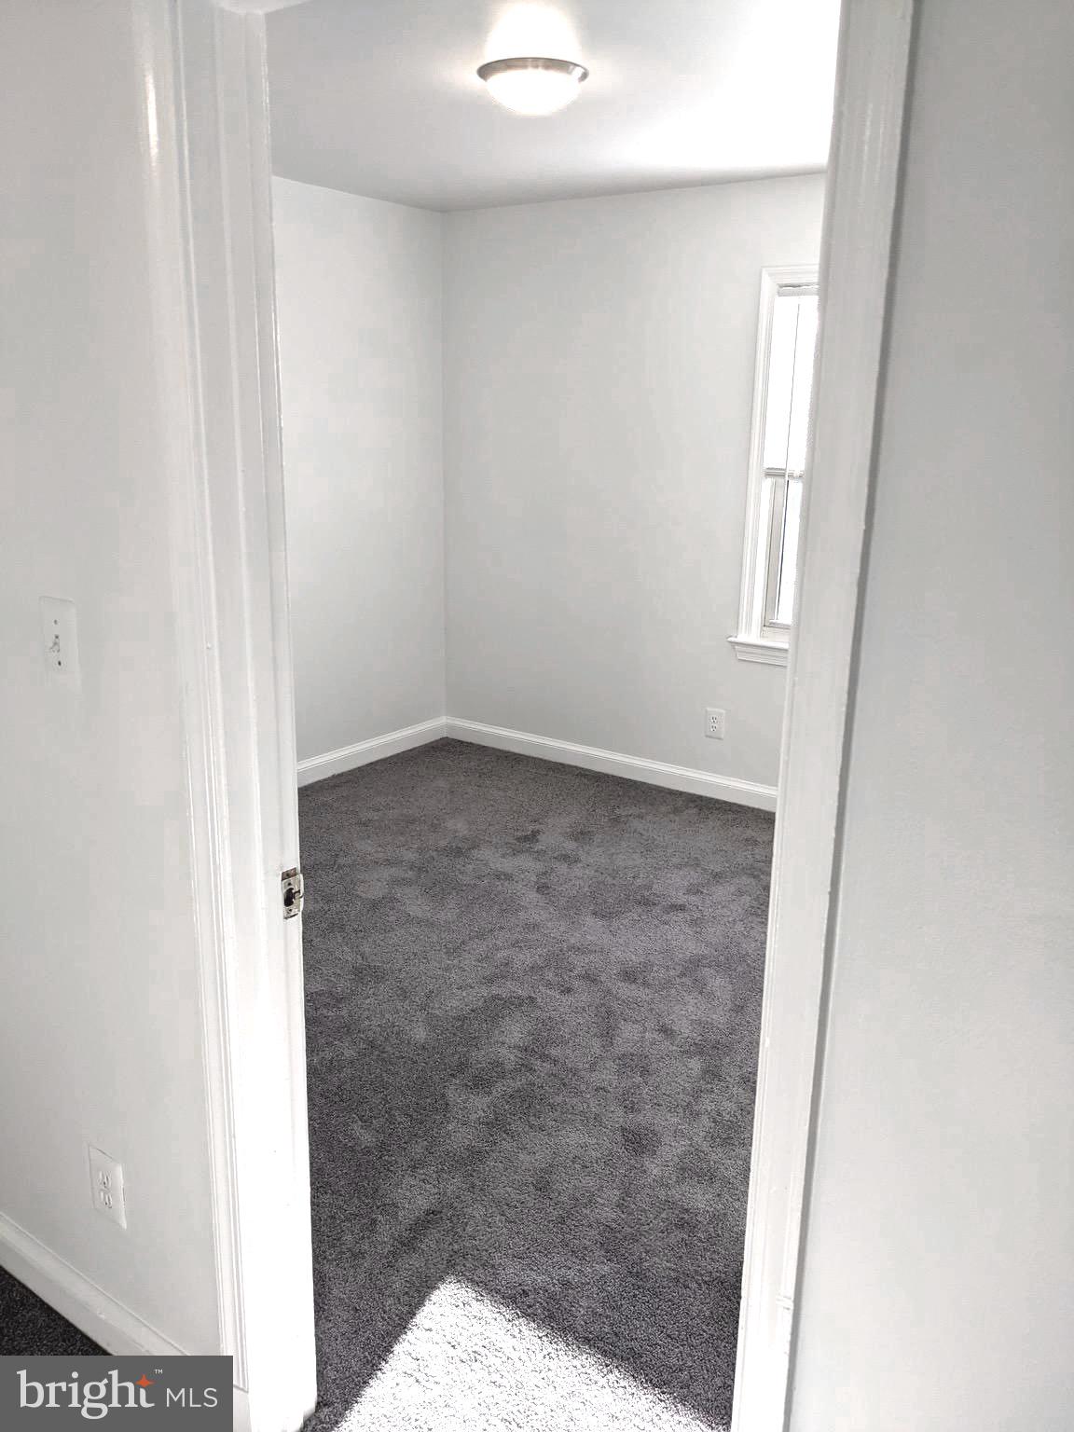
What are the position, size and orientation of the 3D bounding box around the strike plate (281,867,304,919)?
[{"bbox_3d":[-0.347,0.252,1.581,0.006,0.064,0.040,11,18,34],"label":"strike plate"}]

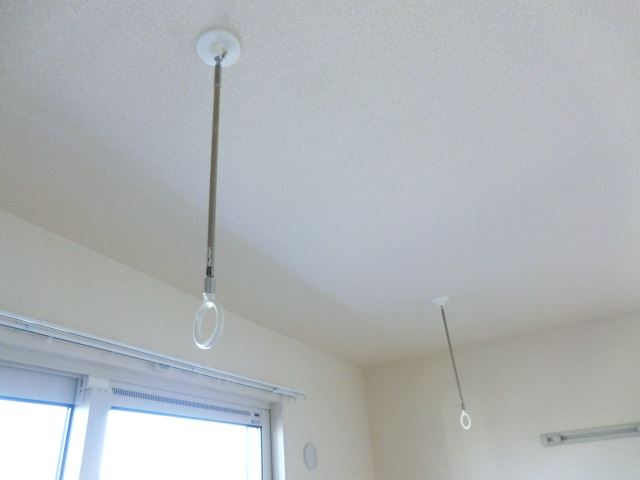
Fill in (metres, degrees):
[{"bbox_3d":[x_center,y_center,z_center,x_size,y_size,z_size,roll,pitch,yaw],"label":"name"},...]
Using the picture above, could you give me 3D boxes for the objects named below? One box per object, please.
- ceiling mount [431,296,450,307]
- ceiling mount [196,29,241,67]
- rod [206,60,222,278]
[{"bbox_3d":[0.558,0.289,2.042,0.079,0.025,0.079,-5,-29,0],"label":"ceiling mount"},{"bbox_3d":[-0.185,-0.342,0.806,0.079,0.025,0.079,-5,-29,0],"label":"ceiling mount"},{"bbox_3d":[-0.163,-0.135,0.690,0.011,0.426,0.011,-6,-29,0],"label":"rod"}]

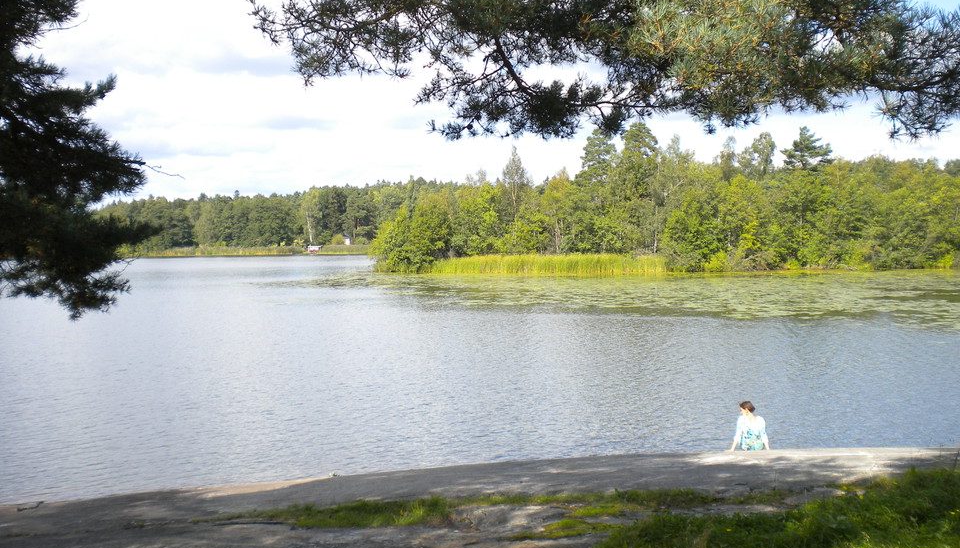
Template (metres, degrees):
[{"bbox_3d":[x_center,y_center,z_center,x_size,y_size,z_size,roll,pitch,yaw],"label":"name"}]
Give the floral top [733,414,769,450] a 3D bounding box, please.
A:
[{"bbox_3d":[4.000,2.360,16.800,0.520,0.540,0.320,0,1,3],"label":"floral top"}]

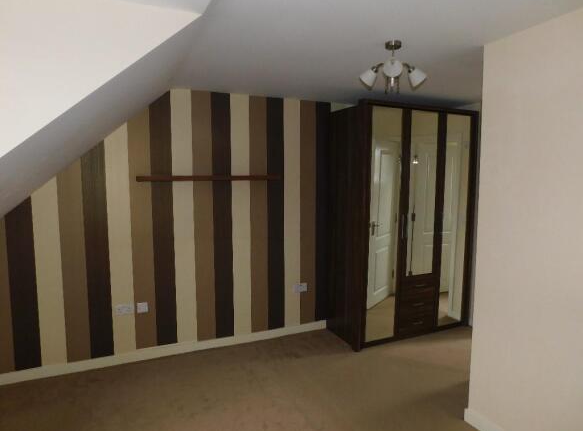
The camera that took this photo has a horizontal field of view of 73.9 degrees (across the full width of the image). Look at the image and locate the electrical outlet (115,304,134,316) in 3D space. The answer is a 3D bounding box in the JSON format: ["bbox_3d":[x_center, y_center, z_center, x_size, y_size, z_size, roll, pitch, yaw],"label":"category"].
[{"bbox_3d":[-1.402,0.797,3.259,0.141,0.088,0.013,-2,6,-23],"label":"electrical outlet"}]

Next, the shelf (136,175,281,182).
[{"bbox_3d":[-0.688,-0.320,3.355,1.199,0.041,0.219,-2,6,-23],"label":"shelf"}]

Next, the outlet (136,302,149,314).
[{"bbox_3d":[-1.272,0.791,3.315,0.086,0.088,0.013,-2,6,-23],"label":"outlet"}]

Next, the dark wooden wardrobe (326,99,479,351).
[{"bbox_3d":[1.120,0.073,3.973,1.411,2.248,0.574,-2,6,-23],"label":"dark wooden wardrobe"}]

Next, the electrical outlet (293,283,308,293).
[{"bbox_3d":[0.093,0.736,3.903,0.145,0.086,0.013,-2,6,-23],"label":"electrical outlet"}]

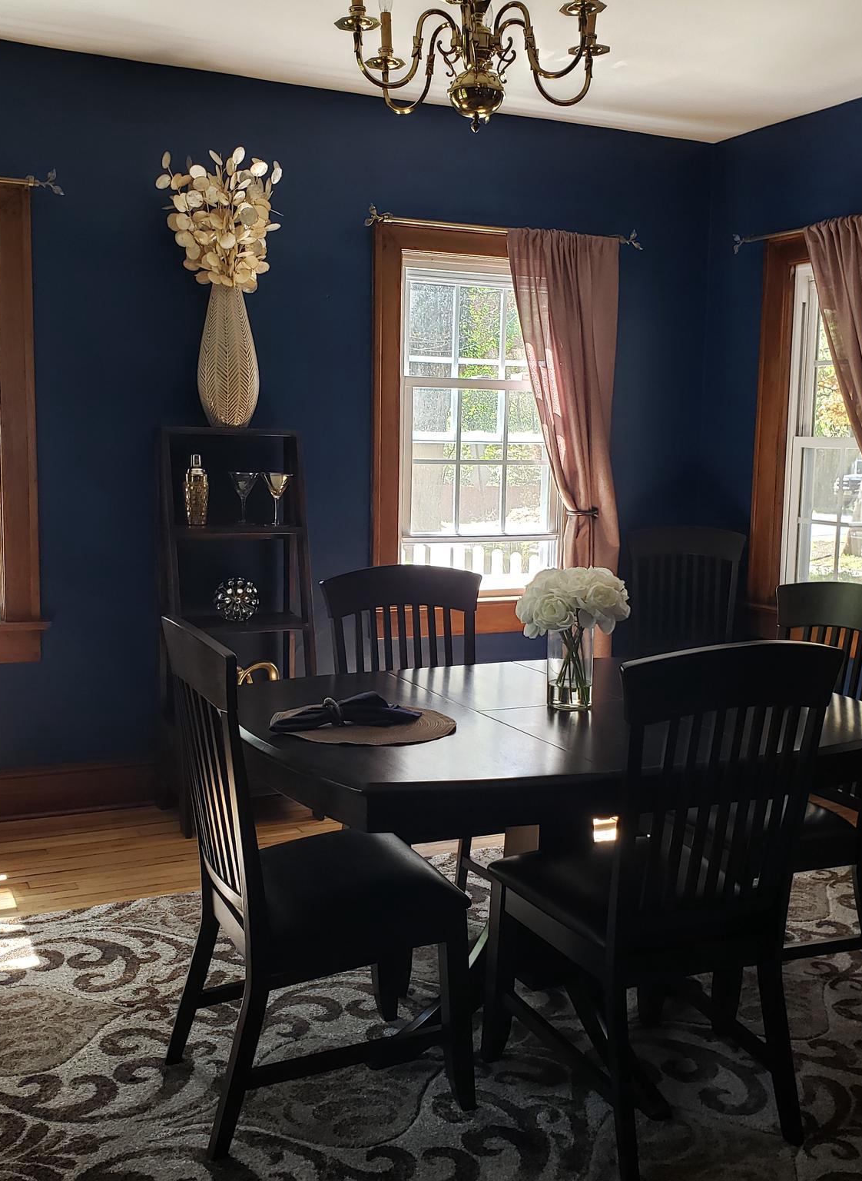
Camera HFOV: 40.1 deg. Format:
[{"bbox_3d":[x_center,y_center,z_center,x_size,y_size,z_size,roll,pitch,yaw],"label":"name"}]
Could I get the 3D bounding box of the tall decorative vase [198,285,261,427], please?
[{"bbox_3d":[-0.734,-0.856,4.299,0.225,0.500,0.225,-2,7,-25],"label":"tall decorative vase"}]

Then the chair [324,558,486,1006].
[{"bbox_3d":[0.027,0.457,3.374,0.510,1.010,0.560,-2,7,-25],"label":"chair"}]

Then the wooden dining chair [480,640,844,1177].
[{"bbox_3d":[0.457,0.573,2.439,0.510,1.010,0.570,-2,7,-25],"label":"wooden dining chair"}]

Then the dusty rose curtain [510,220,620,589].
[{"bbox_3d":[0.557,-0.378,5.034,0.580,2.180,0.130,-2,7,-25],"label":"dusty rose curtain"}]

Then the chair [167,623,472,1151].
[{"bbox_3d":[-0.245,0.551,2.467,0.564,1.002,0.506,-3,8,-24],"label":"chair"}]

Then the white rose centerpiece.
[{"bbox_3d":[0.329,0.109,2.772,0.270,0.330,0.270,1,7,0],"label":"white rose centerpiece"}]

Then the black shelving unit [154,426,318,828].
[{"bbox_3d":[-0.694,0.125,4.240,0.517,1.394,0.408,-3,8,-26],"label":"black shelving unit"}]

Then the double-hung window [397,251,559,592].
[{"bbox_3d":[0.221,-0.688,4.972,0.780,1.380,0.100,-2,7,-25],"label":"double-hung window"}]

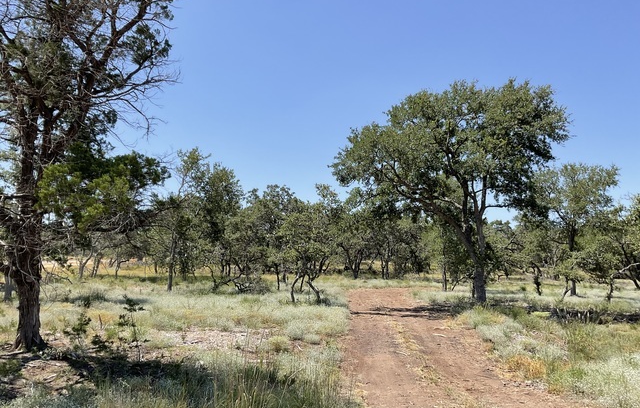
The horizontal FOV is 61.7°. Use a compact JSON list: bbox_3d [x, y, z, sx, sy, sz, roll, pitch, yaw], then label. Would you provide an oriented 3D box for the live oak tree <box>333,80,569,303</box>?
[{"bbox_3d":[4.500,-0.420,18.500,8.000,7.650,7.000,0,-5,0],"label":"live oak tree"}]

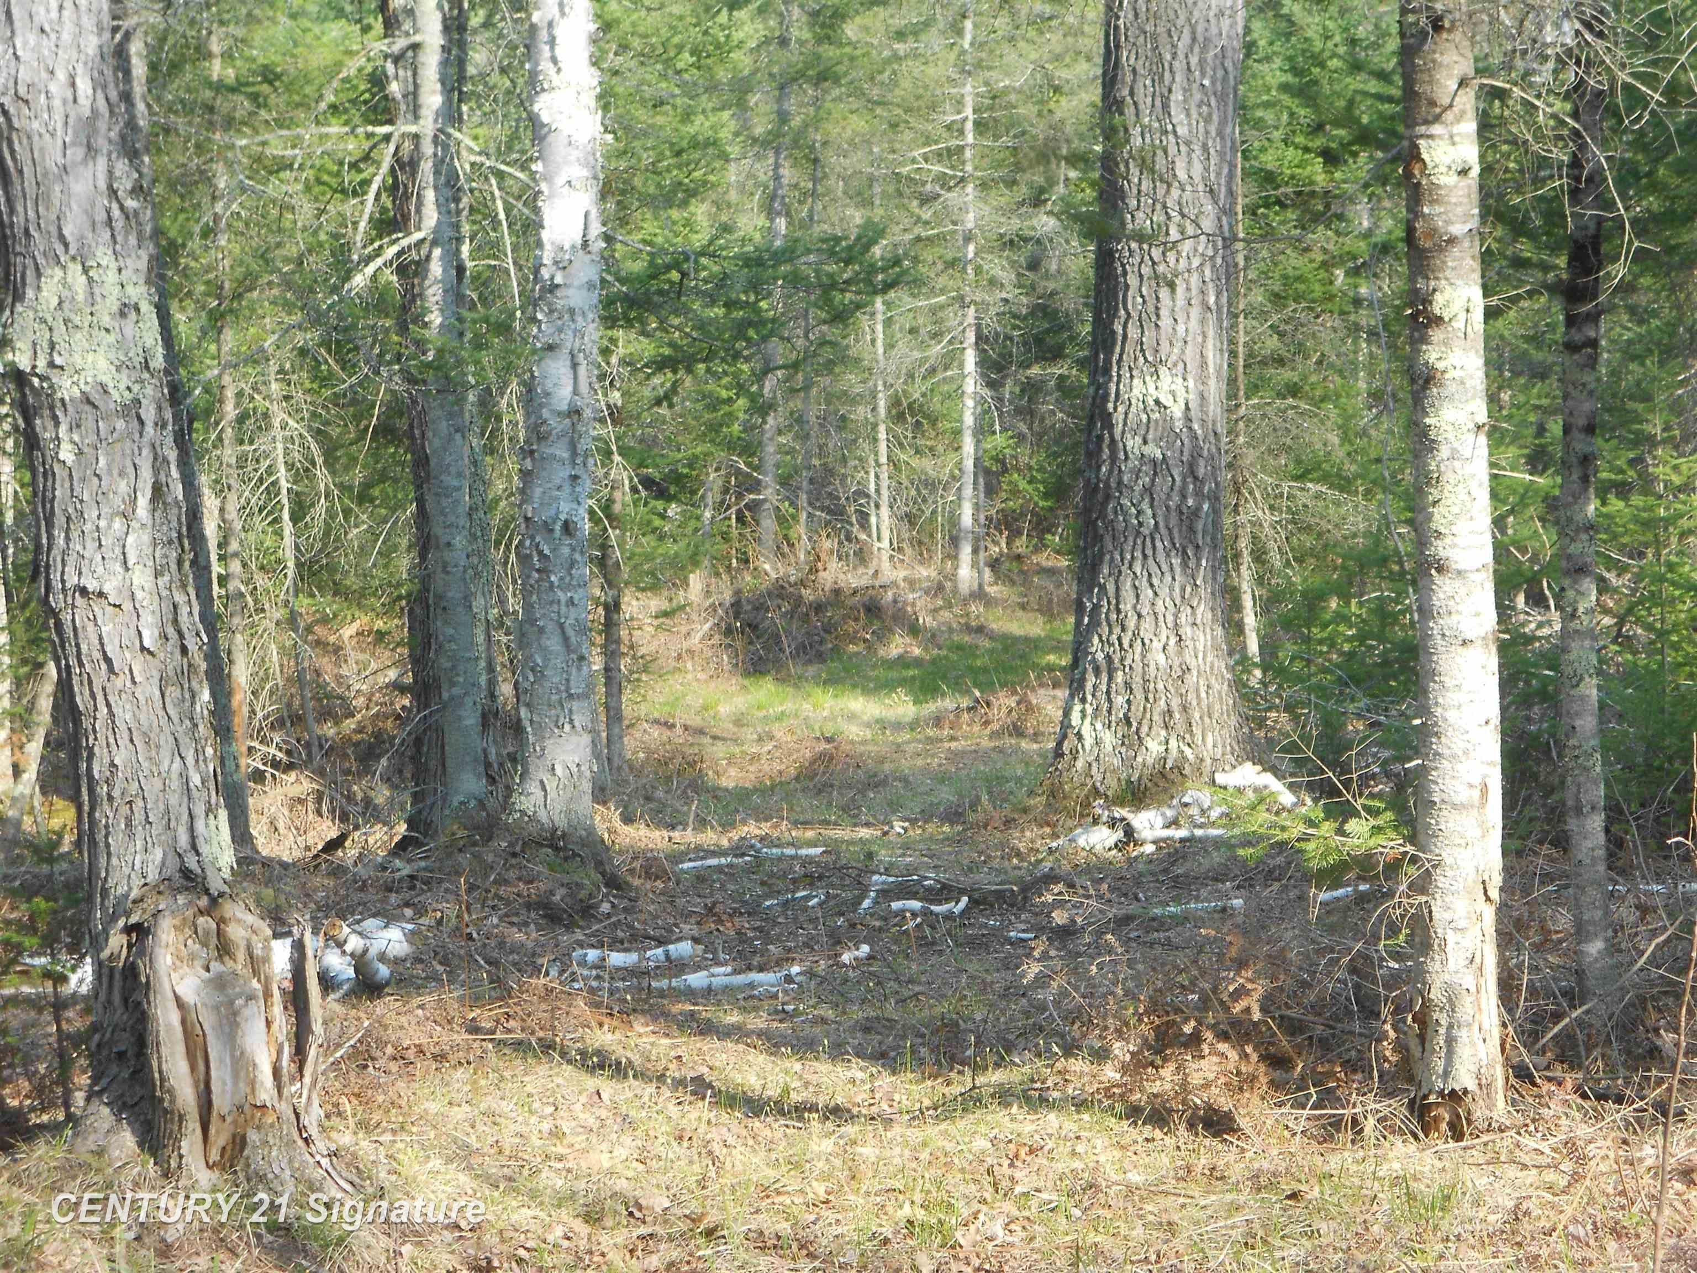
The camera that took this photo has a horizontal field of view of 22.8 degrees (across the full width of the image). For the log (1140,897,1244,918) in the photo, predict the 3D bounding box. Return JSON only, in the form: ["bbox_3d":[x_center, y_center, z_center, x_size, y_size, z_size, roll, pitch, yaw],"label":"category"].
[{"bbox_3d":[1.180,0.926,14.400,0.366,0.030,0.040,-3,4,-22],"label":"log"}]

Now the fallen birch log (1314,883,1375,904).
[{"bbox_3d":[1.722,0.888,14.600,0.237,0.035,0.045,-8,6,-30],"label":"fallen birch log"}]

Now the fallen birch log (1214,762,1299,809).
[{"bbox_3d":[1.665,0.617,17.200,0.330,0.130,0.140,18,8,18],"label":"fallen birch log"}]

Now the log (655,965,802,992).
[{"bbox_3d":[-0.353,1.016,12.500,0.427,0.050,0.060,-3,3,-16],"label":"log"}]

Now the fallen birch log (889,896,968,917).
[{"bbox_3d":[0.275,0.913,14.300,0.264,0.055,0.070,0,3,-13],"label":"fallen birch log"}]

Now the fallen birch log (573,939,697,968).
[{"bbox_3d":[-0.652,0.973,12.900,0.378,0.055,0.060,-2,3,-15],"label":"fallen birch log"}]

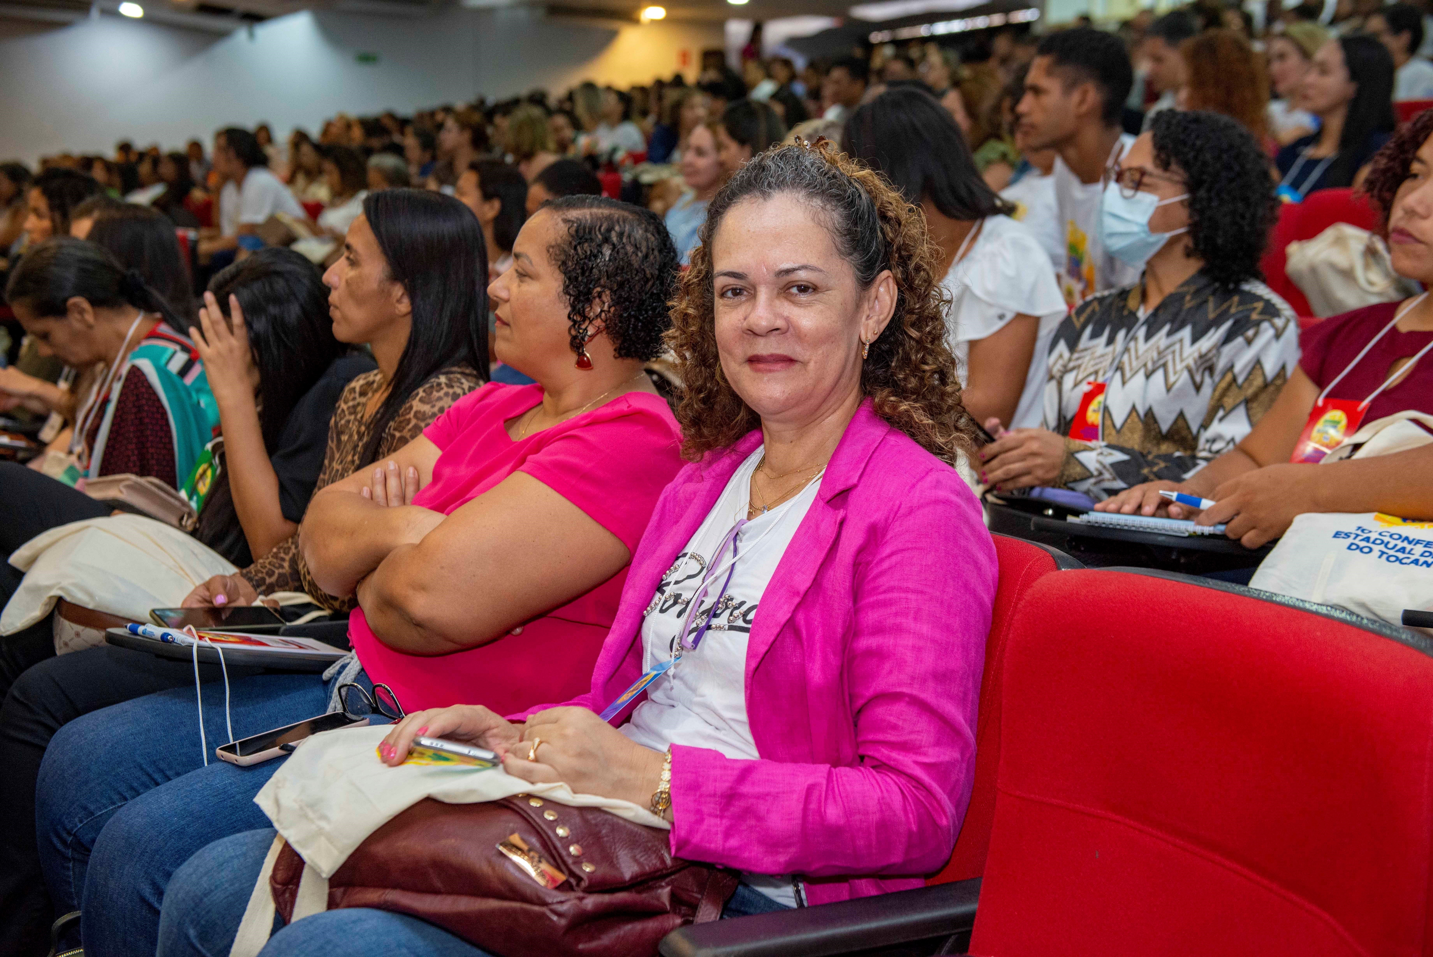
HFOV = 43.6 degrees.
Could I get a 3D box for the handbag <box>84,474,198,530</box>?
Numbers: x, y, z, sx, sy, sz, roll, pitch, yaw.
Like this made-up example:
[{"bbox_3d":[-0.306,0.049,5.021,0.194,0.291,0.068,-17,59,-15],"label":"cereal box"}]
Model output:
[{"bbox_3d":[-0.962,0.038,2.970,0.140,0.060,0.220,30,-9,-34],"label":"handbag"}]

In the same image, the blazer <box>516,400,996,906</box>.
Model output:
[{"bbox_3d":[0.020,0.160,1.610,0.380,0.460,0.440,-6,11,-32],"label":"blazer"}]

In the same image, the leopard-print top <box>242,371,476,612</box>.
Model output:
[{"bbox_3d":[-0.540,0.075,2.570,0.380,0.500,0.430,-5,11,-25],"label":"leopard-print top"}]

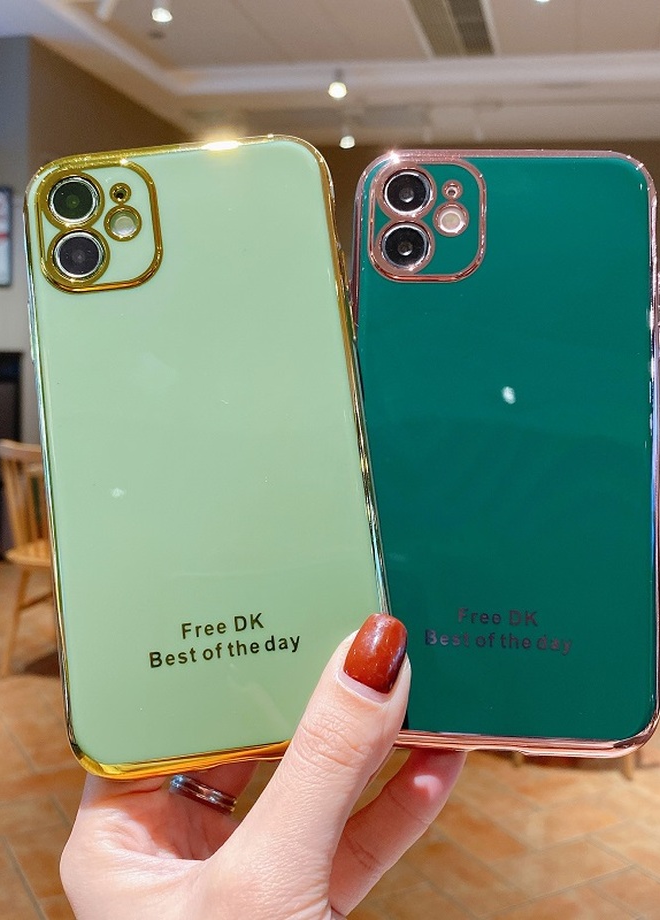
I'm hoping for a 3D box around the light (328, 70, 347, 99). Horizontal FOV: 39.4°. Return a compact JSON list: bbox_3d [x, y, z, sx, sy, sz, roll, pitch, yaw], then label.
[{"bbox_3d":[0.051,-2.520,6.200,0.110,0.185,0.110,4,6,15],"label":"light"}]

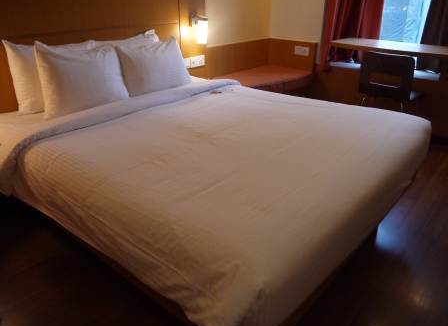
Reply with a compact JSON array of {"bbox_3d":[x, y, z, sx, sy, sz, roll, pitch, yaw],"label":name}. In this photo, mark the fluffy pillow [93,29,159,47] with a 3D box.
[{"bbox_3d":[-0.648,-0.689,2.484,0.160,0.400,0.560,6,23,41],"label":"fluffy pillow"}]

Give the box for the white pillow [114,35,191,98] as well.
[{"bbox_3d":[-0.463,-0.673,2.487,0.170,0.390,0.550,3,21,42],"label":"white pillow"}]

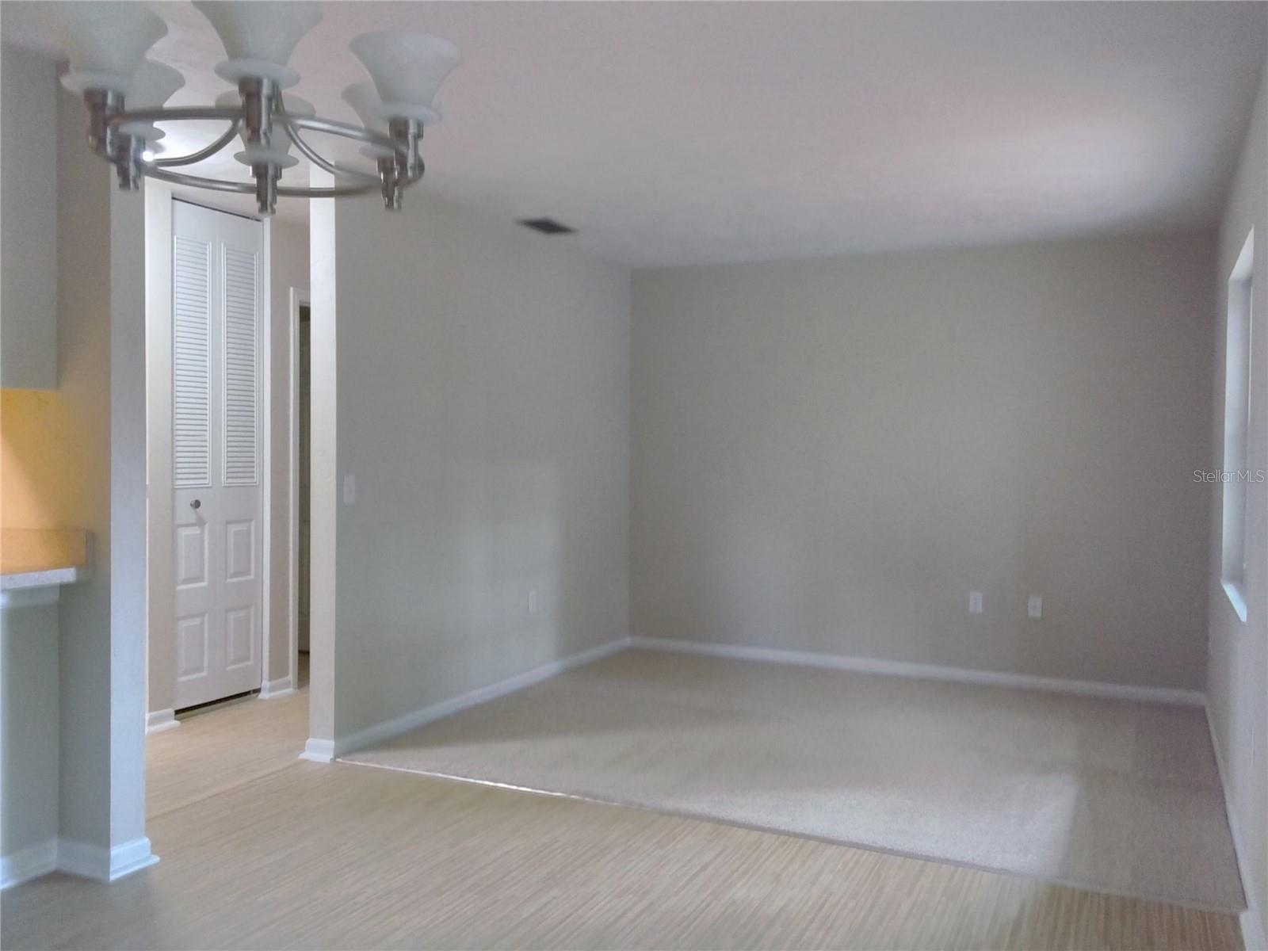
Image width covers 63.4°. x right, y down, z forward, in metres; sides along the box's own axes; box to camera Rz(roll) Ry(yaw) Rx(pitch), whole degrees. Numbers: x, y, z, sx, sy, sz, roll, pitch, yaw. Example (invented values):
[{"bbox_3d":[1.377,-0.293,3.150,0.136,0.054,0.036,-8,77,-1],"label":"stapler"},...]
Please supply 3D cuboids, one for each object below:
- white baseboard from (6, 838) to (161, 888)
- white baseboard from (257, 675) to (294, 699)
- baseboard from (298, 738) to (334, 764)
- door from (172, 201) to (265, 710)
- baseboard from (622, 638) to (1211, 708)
[{"bbox_3d":[-1.637,1.146,3.052,0.235,0.086,0.365,1,2,27],"label":"white baseboard"},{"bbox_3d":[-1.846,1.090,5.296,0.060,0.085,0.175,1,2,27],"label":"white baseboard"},{"bbox_3d":[-1.300,1.122,4.212,0.148,0.083,0.040,1,2,27],"label":"baseboard"},{"bbox_3d":[-2.042,-0.094,5.009,0.035,2.387,0.552,1,2,27],"label":"door"},{"bbox_3d":[1.425,1.110,5.896,3.258,0.076,0.016,1,2,27],"label":"baseboard"}]

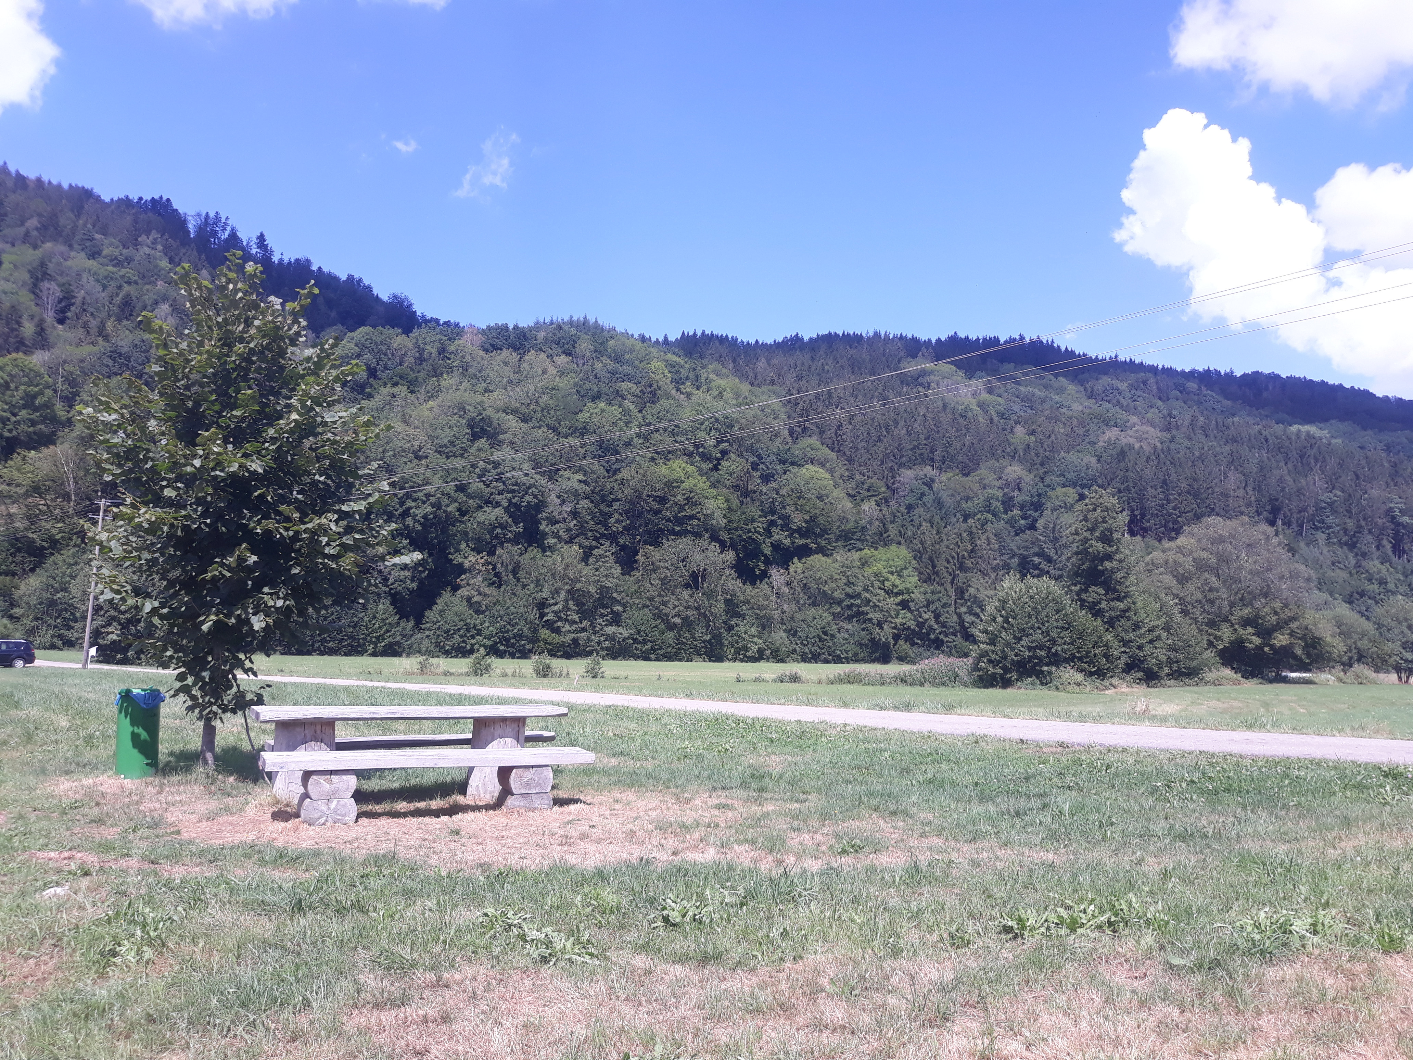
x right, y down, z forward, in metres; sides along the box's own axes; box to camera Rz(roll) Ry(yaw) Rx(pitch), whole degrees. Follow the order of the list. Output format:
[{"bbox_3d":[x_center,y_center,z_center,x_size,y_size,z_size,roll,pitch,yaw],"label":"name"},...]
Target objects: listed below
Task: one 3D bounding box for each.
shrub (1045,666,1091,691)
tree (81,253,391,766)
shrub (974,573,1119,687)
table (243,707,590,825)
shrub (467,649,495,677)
[{"bbox_3d":[11.212,4.628,34.231,1.406,0.782,1.200,1,-5,0],"label":"shrub"},{"bbox_3d":[-4.892,-0.271,11.452,3.208,5.375,3.000,1,-5,0],"label":"tree"},{"bbox_3d":[11.487,3.415,37.358,4.978,3.802,4.600,1,-5,0],"label":"shrub"},{"bbox_3d":[-2.400,1.868,9.159,2.519,0.761,1.836,4,-6,-26],"label":"table"},{"bbox_3d":[-9.255,5.407,45.182,1.176,1.168,1.150,1,-5,0],"label":"shrub"}]

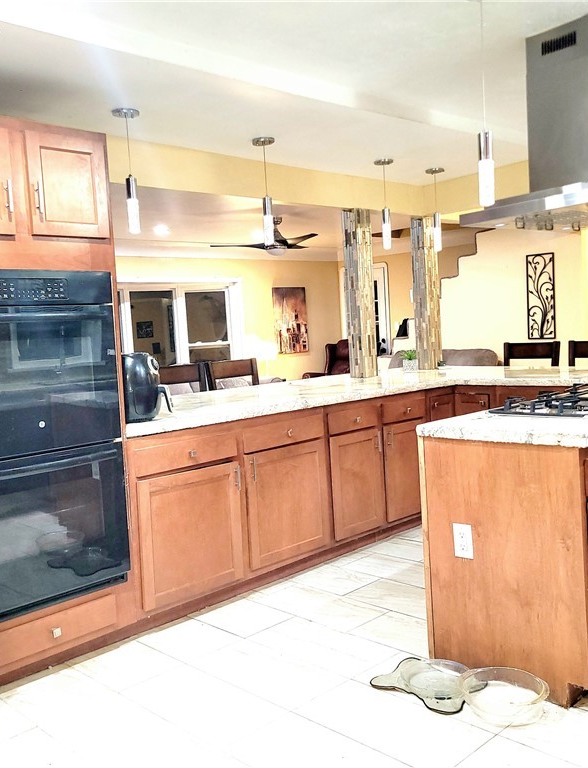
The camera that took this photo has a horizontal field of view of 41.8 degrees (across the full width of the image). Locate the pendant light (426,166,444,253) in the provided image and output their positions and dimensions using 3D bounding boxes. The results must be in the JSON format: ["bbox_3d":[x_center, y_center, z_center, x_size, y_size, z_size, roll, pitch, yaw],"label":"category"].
[{"bbox_3d":[1.083,-1.316,5.834,0.133,0.601,0.133,1,6,43],"label":"pendant light"}]

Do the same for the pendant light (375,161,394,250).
[{"bbox_3d":[0.608,-1.174,5.066,0.122,0.570,0.122,-3,4,0],"label":"pendant light"}]

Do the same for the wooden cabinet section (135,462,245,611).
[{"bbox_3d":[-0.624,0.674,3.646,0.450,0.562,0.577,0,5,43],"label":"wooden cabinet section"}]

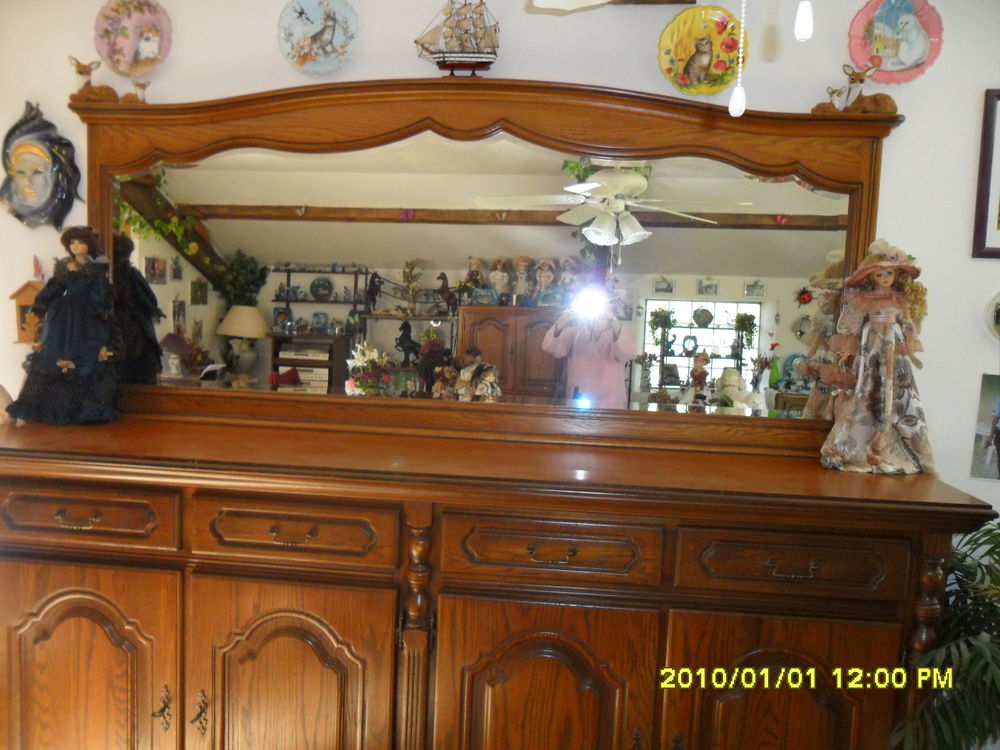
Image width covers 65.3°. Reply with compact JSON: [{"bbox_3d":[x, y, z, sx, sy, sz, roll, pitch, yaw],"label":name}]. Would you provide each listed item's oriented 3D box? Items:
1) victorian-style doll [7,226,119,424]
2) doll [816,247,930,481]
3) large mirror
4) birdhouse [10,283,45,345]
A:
[{"bbox_3d":[-1.086,-0.127,1.939,0.235,0.482,0.190,1,5,-18],"label":"victorian-style doll"},{"bbox_3d":[0.844,-0.044,1.728,0.220,0.502,0.170,4,5,19],"label":"doll"},{"bbox_3d":[-0.096,-0.271,1.899,1.960,0.850,0.110,3,5,6],"label":"large mirror"},{"bbox_3d":[-1.216,-0.164,2.053,0.112,0.162,0.065,3,5,6],"label":"birdhouse"}]

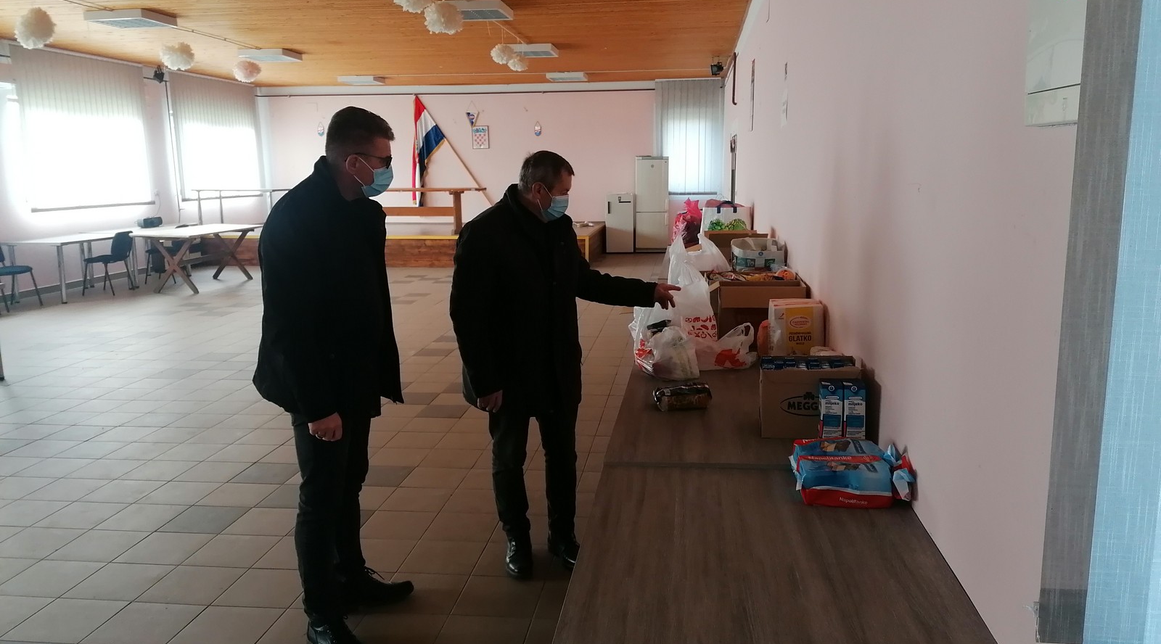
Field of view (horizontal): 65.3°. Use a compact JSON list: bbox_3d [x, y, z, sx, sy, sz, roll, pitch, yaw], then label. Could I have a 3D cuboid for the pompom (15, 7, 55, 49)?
[{"bbox_3d":[-4.708,-2.538,7.807,0.330,0.350,0.330,0,10,7],"label":"pompom"}]

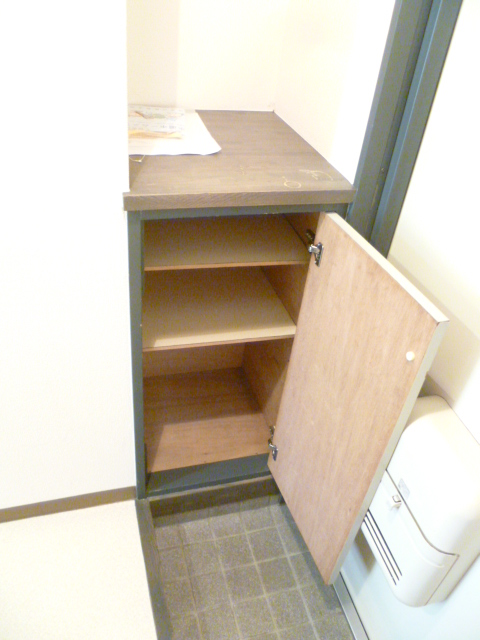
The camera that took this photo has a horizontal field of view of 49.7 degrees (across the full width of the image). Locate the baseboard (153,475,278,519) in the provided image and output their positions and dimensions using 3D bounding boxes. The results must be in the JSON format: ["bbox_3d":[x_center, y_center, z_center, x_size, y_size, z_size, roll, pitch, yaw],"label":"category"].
[{"bbox_3d":[-0.073,0.567,1.687,0.434,0.109,0.018,-5,39,-16],"label":"baseboard"}]

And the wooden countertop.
[{"bbox_3d":[-0.059,-0.401,1.229,0.482,0.030,0.537,-5,39,-16],"label":"wooden countertop"}]

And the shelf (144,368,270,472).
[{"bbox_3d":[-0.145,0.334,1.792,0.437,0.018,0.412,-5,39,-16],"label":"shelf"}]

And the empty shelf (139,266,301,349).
[{"bbox_3d":[-0.098,-0.054,1.505,0.432,0.014,0.379,-5,39,-16],"label":"empty shelf"}]

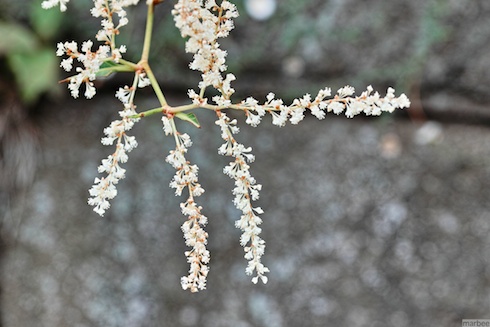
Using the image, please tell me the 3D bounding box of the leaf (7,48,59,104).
[{"bbox_3d":[-0.119,-0.049,1.200,0.029,0.032,0.015,0,10,0],"label":"leaf"}]

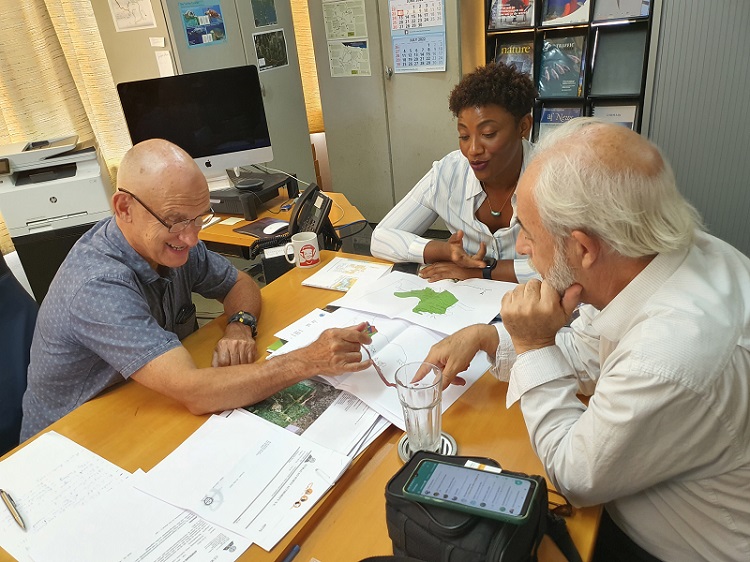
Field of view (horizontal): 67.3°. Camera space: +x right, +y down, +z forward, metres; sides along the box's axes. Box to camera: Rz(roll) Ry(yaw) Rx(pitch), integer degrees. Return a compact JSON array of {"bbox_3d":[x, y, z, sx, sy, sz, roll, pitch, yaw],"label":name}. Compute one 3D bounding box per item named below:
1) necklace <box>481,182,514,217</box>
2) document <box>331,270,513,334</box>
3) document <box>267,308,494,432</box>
[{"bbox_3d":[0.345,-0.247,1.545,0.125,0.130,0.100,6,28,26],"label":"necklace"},{"bbox_3d":[0.130,0.035,1.472,0.420,0.025,0.297,11,30,34],"label":"document"},{"bbox_3d":[0.008,0.166,1.232,0.420,0.020,0.297,17,33,40],"label":"document"}]

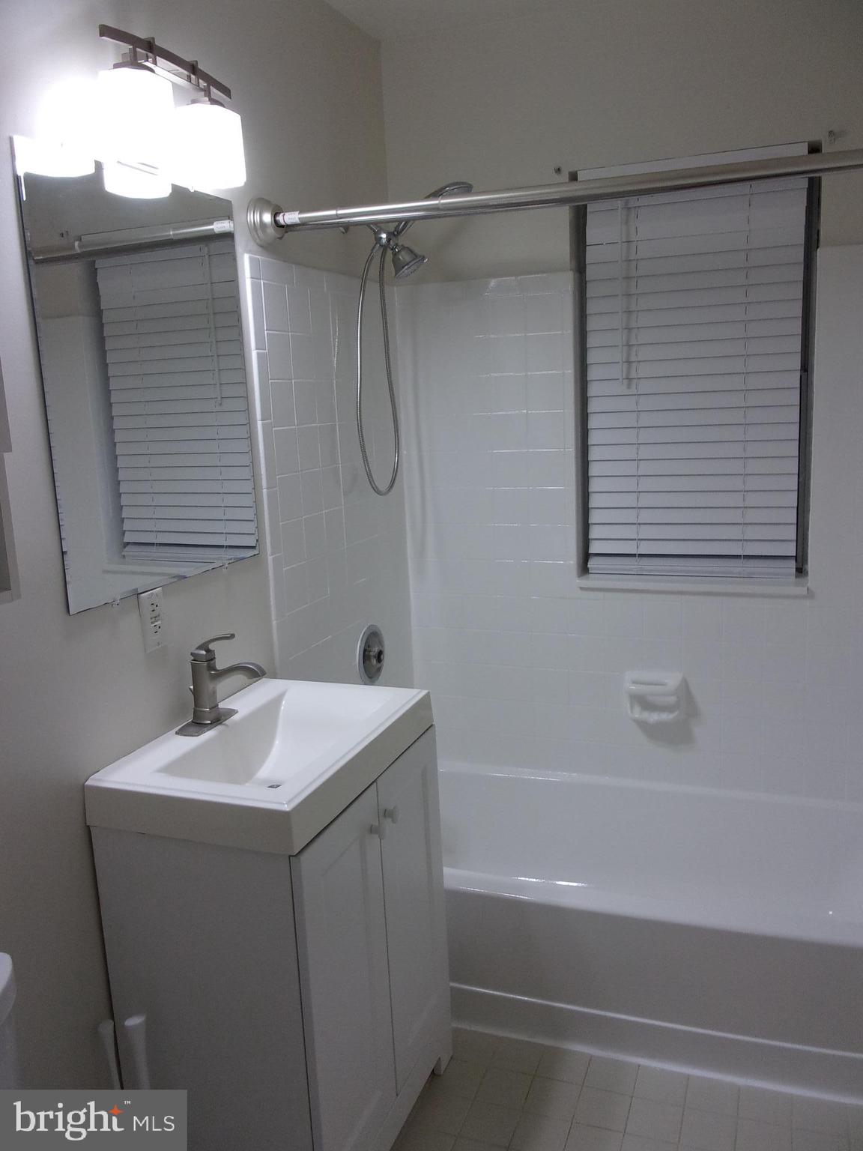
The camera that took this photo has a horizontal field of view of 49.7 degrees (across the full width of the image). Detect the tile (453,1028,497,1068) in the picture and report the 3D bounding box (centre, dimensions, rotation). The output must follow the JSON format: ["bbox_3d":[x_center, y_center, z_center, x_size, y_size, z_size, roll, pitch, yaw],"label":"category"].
[{"bbox_3d":[0.104,1.133,2.232,0.108,0.009,0.108,1,11,20],"label":"tile"}]

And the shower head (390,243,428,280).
[{"bbox_3d":[-0.071,-0.805,2.361,0.088,0.073,0.088,-33,3,15],"label":"shower head"}]

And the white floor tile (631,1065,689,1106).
[{"bbox_3d":[0.504,1.122,2.047,0.107,0.010,0.107,1,11,20],"label":"white floor tile"}]

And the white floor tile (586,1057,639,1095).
[{"bbox_3d":[0.401,1.120,2.085,0.107,0.010,0.107,1,11,20],"label":"white floor tile"}]

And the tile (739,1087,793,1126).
[{"bbox_3d":[0.709,1.126,1.973,0.107,0.010,0.107,1,11,20],"label":"tile"}]

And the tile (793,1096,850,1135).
[{"bbox_3d":[0.823,1.149,1.974,0.108,0.009,0.108,1,11,20],"label":"tile"}]

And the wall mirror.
[{"bbox_3d":[-0.506,-0.354,1.730,0.020,0.740,0.608,1,11,20],"label":"wall mirror"}]

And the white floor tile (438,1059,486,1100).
[{"bbox_3d":[0.064,1.154,2.127,0.108,0.009,0.108,1,11,20],"label":"white floor tile"}]

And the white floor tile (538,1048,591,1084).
[{"bbox_3d":[0.298,1.118,2.122,0.107,0.010,0.107,1,11,20],"label":"white floor tile"}]

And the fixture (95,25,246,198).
[{"bbox_3d":[-0.474,-0.804,1.633,0.141,0.210,0.378,1,11,20],"label":"fixture"}]

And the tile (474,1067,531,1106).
[{"bbox_3d":[0.159,1.136,2.060,0.107,0.010,0.107,1,11,20],"label":"tile"}]

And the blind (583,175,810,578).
[{"bbox_3d":[0.718,-0.561,2.613,0.594,1.140,0.062,1,11,20],"label":"blind"}]

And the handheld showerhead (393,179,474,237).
[{"bbox_3d":[0.010,-0.934,2.372,0.225,0.065,0.085,-28,0,23],"label":"handheld showerhead"}]

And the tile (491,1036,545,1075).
[{"bbox_3d":[0.196,1.116,2.160,0.107,0.010,0.107,1,11,20],"label":"tile"}]

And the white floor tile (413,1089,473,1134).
[{"bbox_3d":[0.020,1.153,1.998,0.107,0.010,0.107,1,11,20],"label":"white floor tile"}]

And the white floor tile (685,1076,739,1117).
[{"bbox_3d":[0.606,1.124,2.010,0.107,0.010,0.107,1,11,20],"label":"white floor tile"}]

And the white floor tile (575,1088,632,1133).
[{"bbox_3d":[0.375,1.160,2.020,0.108,0.009,0.108,1,11,20],"label":"white floor tile"}]

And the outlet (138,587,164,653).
[{"bbox_3d":[-0.522,0.086,1.762,0.010,0.114,0.071,1,11,20],"label":"outlet"}]

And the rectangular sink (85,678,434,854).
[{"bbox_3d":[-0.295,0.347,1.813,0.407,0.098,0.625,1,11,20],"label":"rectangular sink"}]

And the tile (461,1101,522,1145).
[{"bbox_3d":[0.123,1.155,1.961,0.107,0.010,0.107,1,11,20],"label":"tile"}]

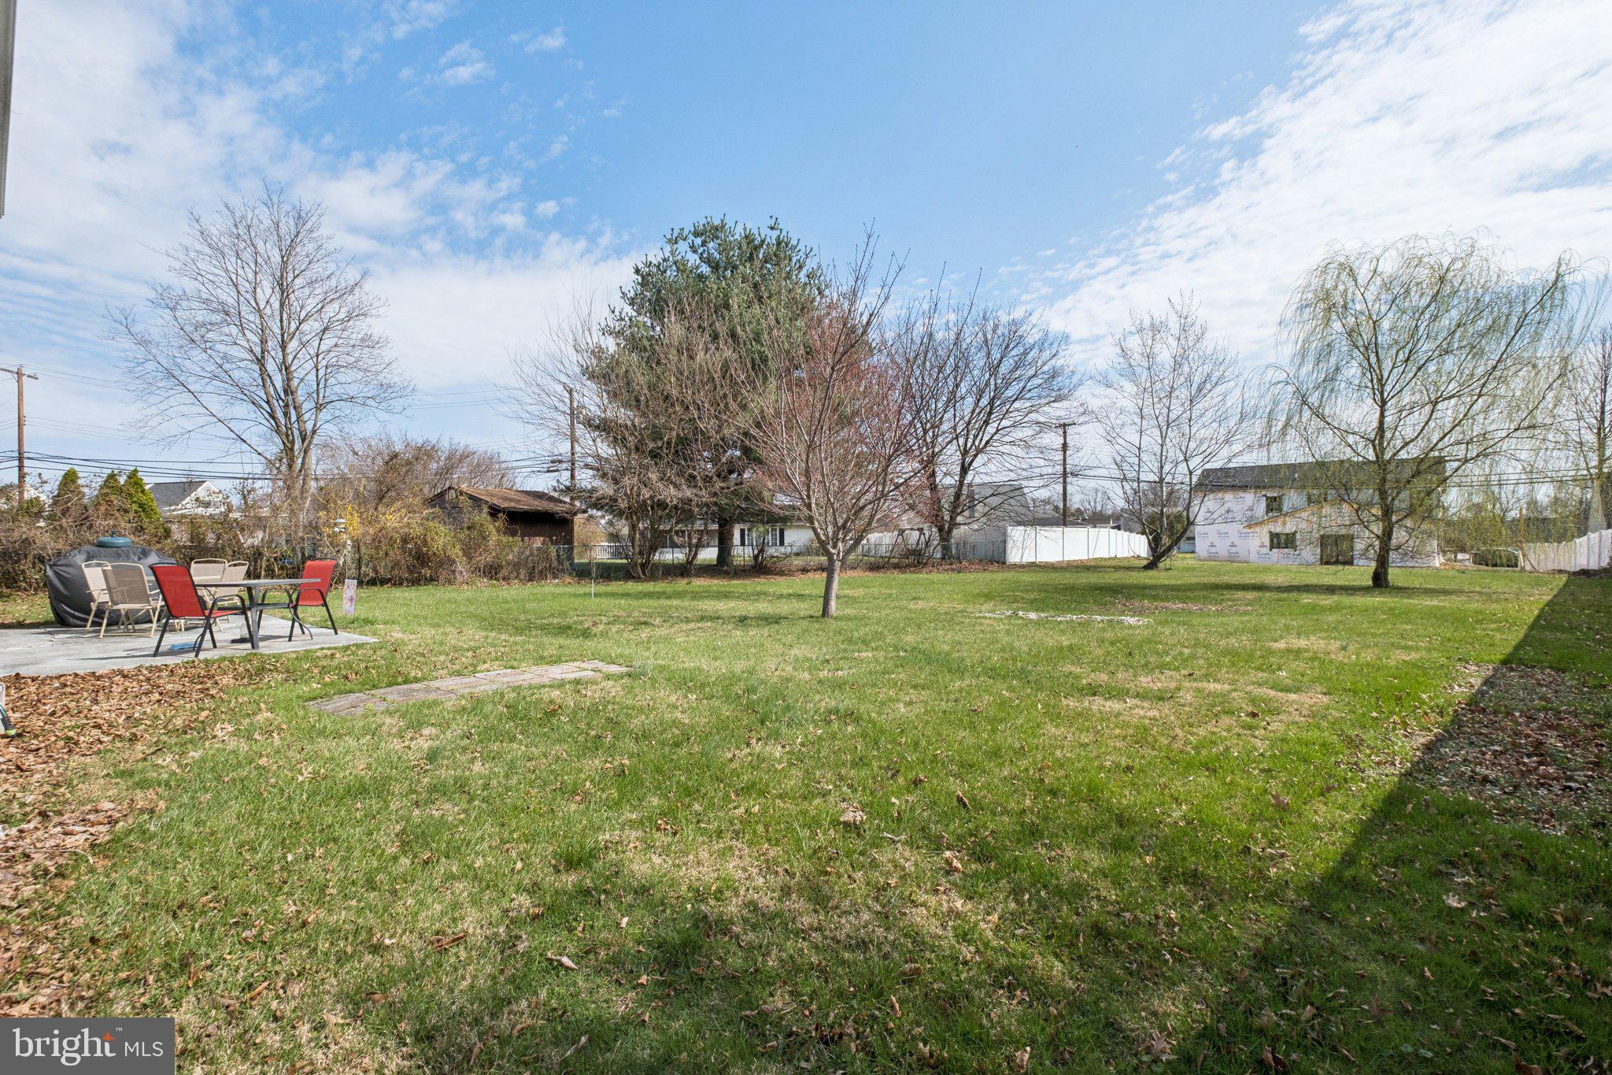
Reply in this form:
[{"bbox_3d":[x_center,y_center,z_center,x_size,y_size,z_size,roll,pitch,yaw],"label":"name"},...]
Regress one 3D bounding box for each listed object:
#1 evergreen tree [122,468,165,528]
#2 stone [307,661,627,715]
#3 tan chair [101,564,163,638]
[{"bbox_3d":[-19.200,-0.370,19.500,1.100,3.350,1.100,0,0,-45],"label":"evergreen tree"},{"bbox_3d":[-2.720,1.275,5.780,2.420,0.050,0.630,0,0,-45],"label":"stone"},{"bbox_3d":[-8.310,0.765,8.380,0.550,0.890,0.600,0,0,-24],"label":"tan chair"}]

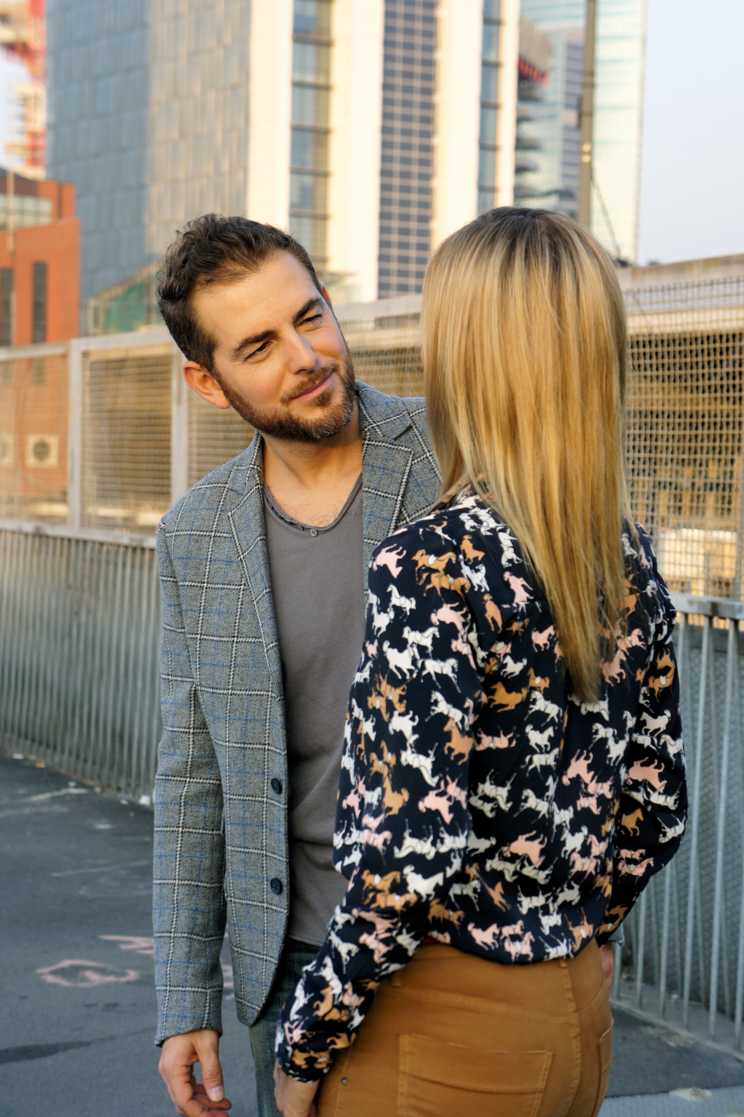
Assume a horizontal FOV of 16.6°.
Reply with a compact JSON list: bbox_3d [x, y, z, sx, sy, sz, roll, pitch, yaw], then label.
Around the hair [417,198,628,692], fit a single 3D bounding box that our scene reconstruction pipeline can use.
[{"bbox_3d":[0.150,-0.101,2.470,0.200,0.485,0.235,-1,4,-32],"label":"hair"}]

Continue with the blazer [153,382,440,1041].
[{"bbox_3d":[-0.017,0.166,2.800,0.500,0.730,0.300,0,3,-25],"label":"blazer"}]

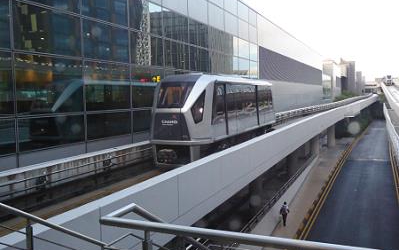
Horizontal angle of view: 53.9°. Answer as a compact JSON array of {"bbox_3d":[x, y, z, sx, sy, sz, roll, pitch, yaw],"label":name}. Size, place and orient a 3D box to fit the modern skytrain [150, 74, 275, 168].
[{"bbox_3d":[1.390,-0.680,20.800,2.690,3.780,11.800,0,5,23],"label":"modern skytrain"}]

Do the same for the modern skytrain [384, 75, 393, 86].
[{"bbox_3d":[70.746,-16.675,147.000,2.690,3.750,11.800,1,6,25],"label":"modern skytrain"}]

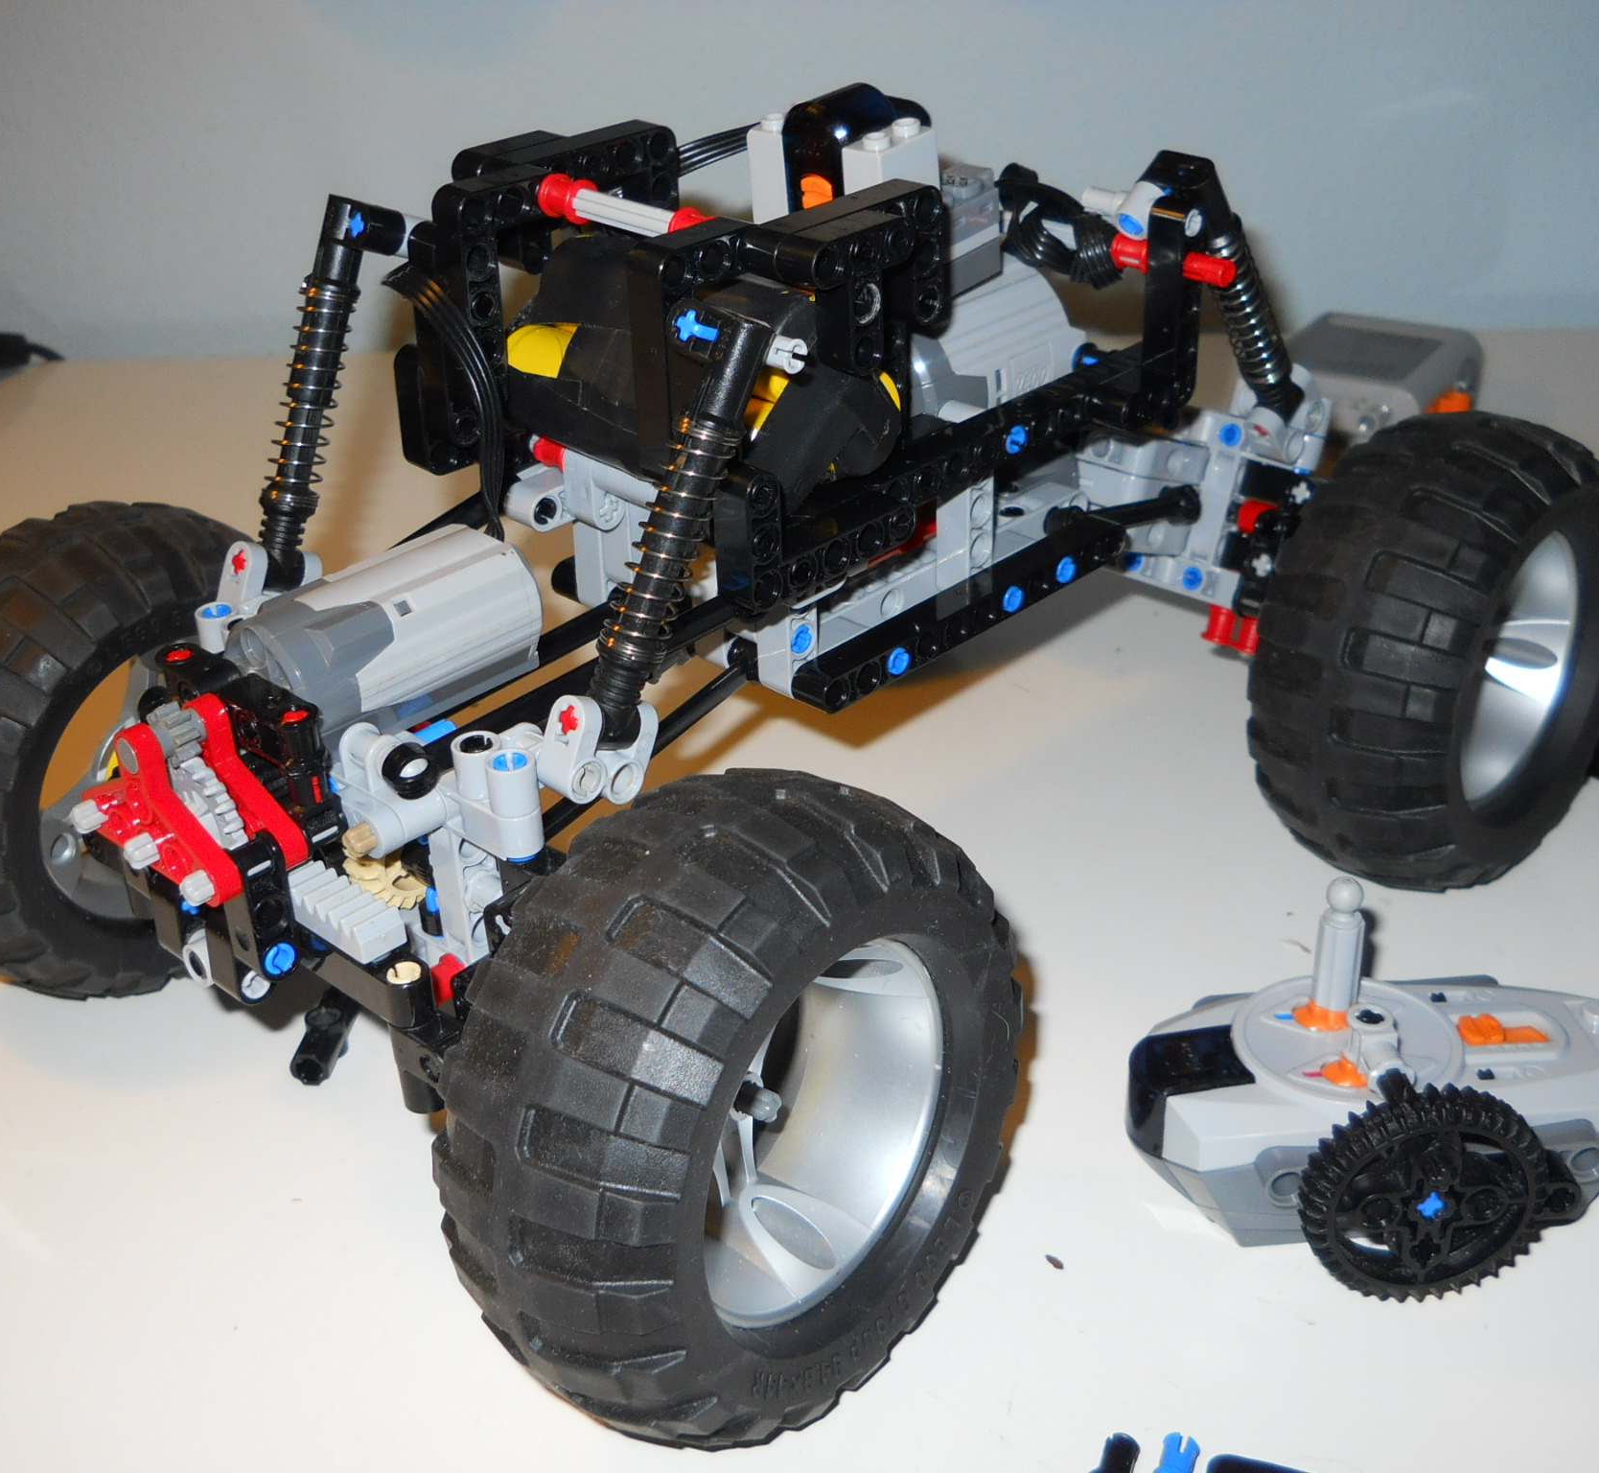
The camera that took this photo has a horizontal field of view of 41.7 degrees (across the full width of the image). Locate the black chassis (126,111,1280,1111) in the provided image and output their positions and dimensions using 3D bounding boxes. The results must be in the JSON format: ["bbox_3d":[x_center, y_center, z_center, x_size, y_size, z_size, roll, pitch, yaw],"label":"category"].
[{"bbox_3d":[-0.012,-0.041,0.383,0.118,0.124,0.244,22,37,39],"label":"black chassis"}]

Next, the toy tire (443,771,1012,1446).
[{"bbox_3d":[-0.007,0.052,0.300,0.044,0.095,0.095,17,33,34],"label":"toy tire"}]

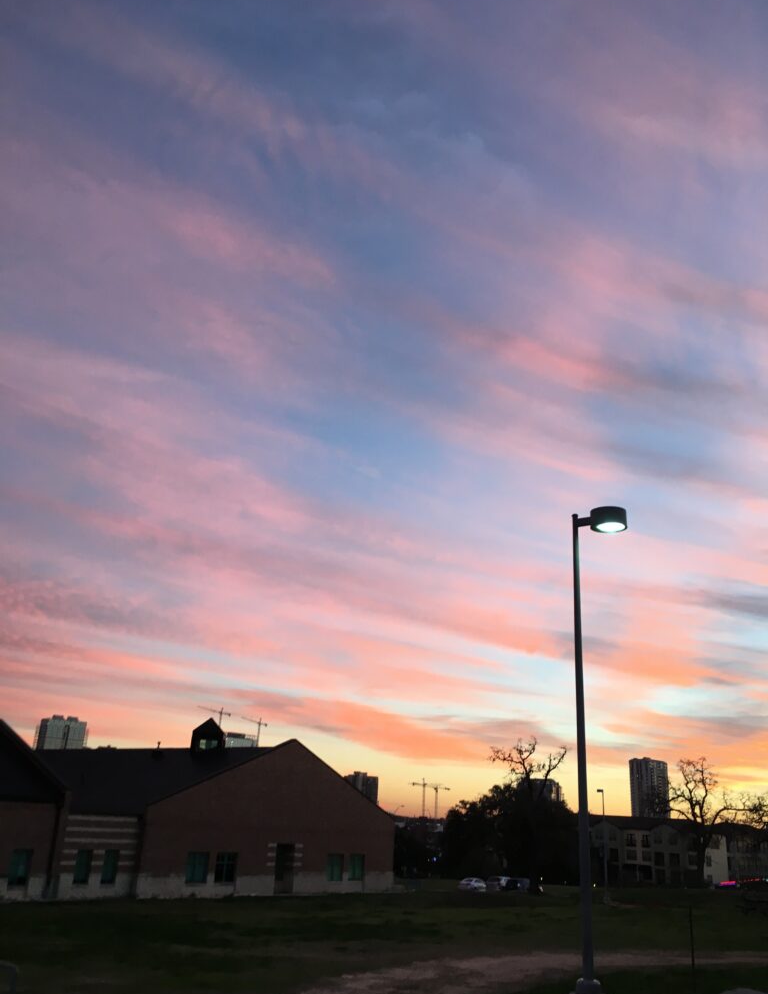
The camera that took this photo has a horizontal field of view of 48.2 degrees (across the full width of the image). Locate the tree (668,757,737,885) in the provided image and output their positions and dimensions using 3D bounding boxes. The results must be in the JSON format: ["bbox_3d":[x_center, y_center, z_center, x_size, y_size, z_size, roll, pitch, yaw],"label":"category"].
[{"bbox_3d":[43.439,44.211,117.227,8.000,15.740,7.800,3,-21,0],"label":"tree"}]

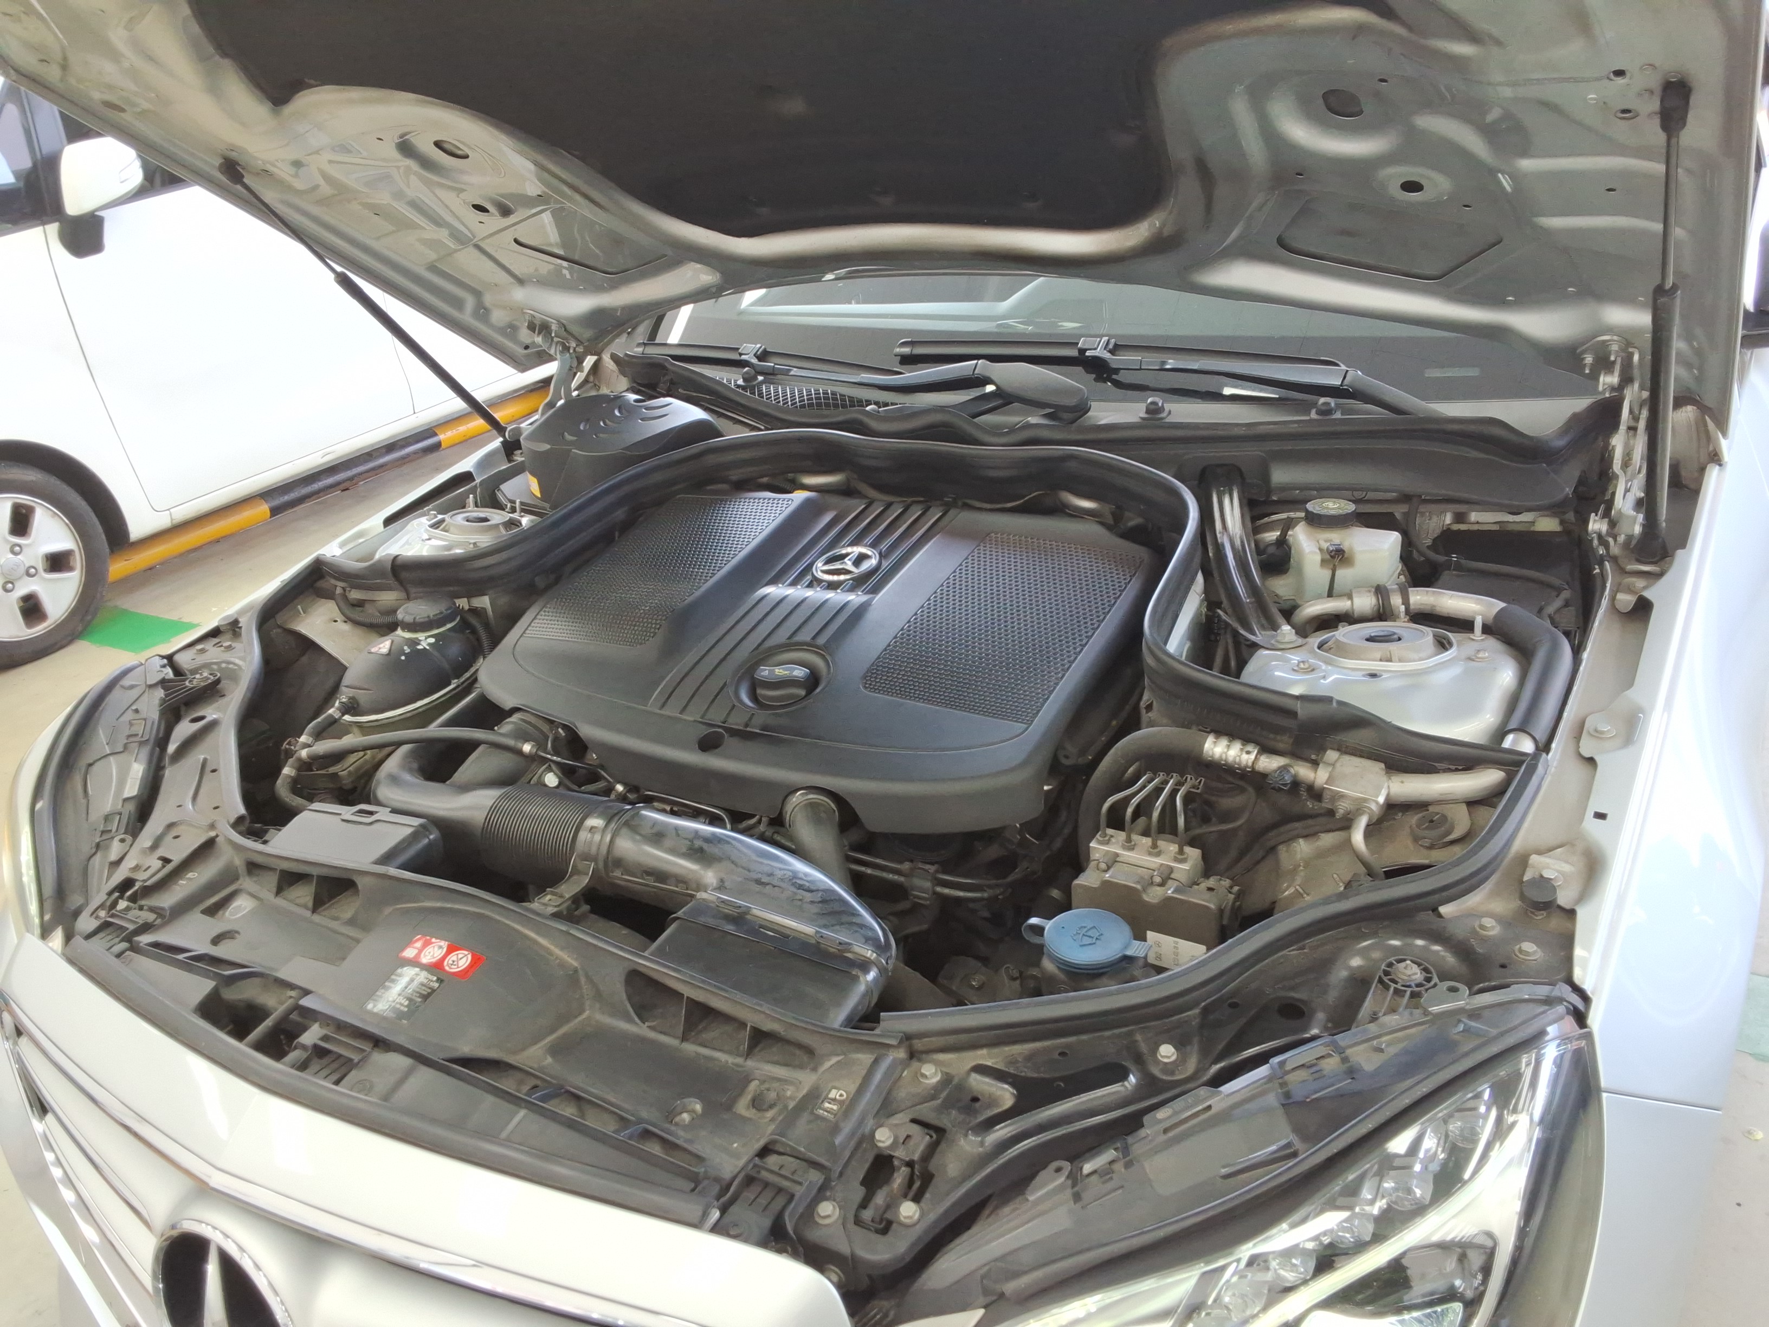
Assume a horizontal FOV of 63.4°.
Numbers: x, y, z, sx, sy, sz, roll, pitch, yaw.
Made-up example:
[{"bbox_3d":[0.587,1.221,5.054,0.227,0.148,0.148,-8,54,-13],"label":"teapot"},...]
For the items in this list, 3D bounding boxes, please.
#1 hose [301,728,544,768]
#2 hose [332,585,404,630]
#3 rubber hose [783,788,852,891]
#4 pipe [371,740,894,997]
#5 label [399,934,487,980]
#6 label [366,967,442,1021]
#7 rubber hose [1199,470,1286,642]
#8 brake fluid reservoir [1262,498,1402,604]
[{"bbox_3d":[-0.489,0.084,1.503,0.260,0.037,0.022,-2,26,10],"label":"hose"},{"bbox_3d":[-0.662,-0.076,1.849,0.100,0.052,0.035,10,29,30],"label":"hose"},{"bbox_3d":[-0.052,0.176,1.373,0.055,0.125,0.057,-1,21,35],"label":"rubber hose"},{"bbox_3d":[-0.253,0.183,1.304,0.680,0.115,0.195,13,31,35],"label":"pipe"},{"bbox_3d":[-0.355,0.236,1.150,0.078,0.002,0.025,10,40,30],"label":"label"},{"bbox_3d":[-0.378,0.259,1.124,0.050,0.002,0.046,10,40,30],"label":"label"},{"bbox_3d":[0.374,-0.120,1.491,0.065,0.080,0.340,-3,25,8],"label":"rubber hose"},{"bbox_3d":[0.470,-0.110,1.501,0.135,0.118,0.095,10,29,30],"label":"brake fluid reservoir"}]

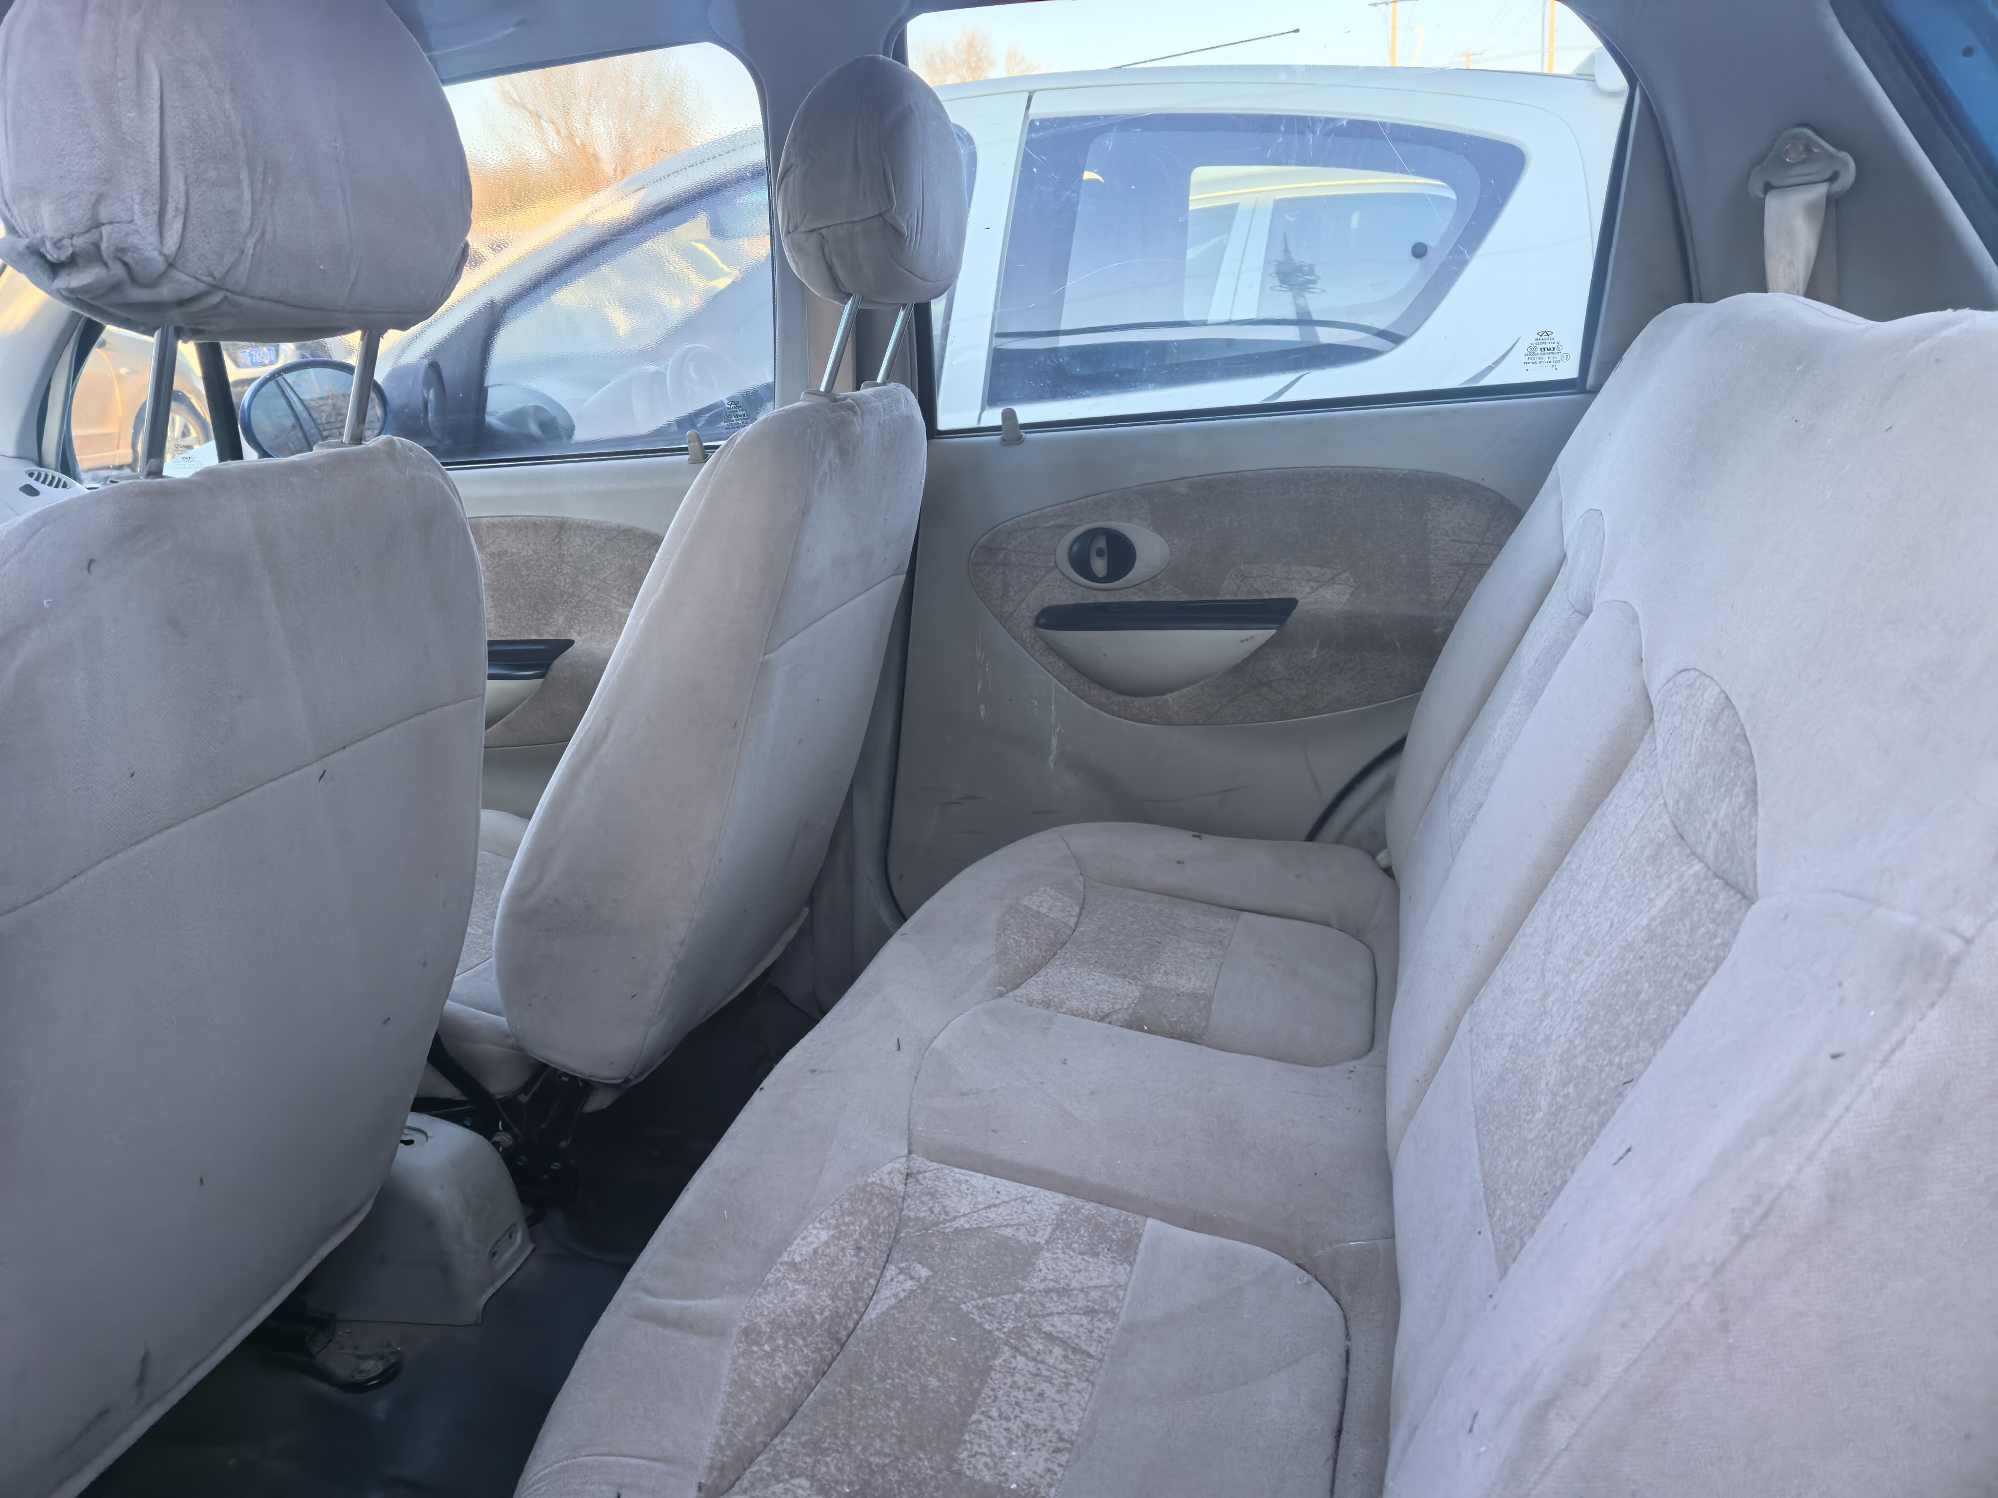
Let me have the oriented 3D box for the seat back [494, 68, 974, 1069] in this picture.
[{"bbox_3d":[-0.233,-0.177,1.497,0.200,0.935,0.460,21,20,8],"label":"seat back"}]

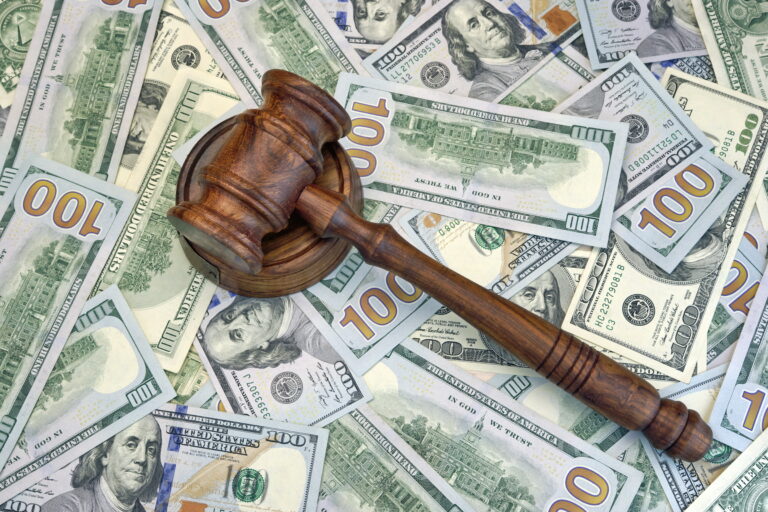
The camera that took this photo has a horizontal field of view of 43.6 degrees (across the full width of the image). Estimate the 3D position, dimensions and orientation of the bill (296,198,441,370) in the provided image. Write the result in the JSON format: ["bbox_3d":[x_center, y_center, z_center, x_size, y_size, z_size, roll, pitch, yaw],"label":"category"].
[{"bbox_3d":[-0.037,-0.018,0.496,0.066,0.003,0.156,-40,76,-9],"label":"bill"}]

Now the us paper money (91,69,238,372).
[{"bbox_3d":[-0.106,-0.022,0.499,0.066,0.003,0.156,18,75,7],"label":"us paper money"}]

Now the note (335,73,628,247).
[{"bbox_3d":[0.045,-0.051,0.501,0.156,0.004,0.066,12,74,6],"label":"note"}]

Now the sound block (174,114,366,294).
[{"bbox_3d":[-0.060,-0.029,0.489,0.099,0.019,0.099,0,74,2],"label":"sound block"}]

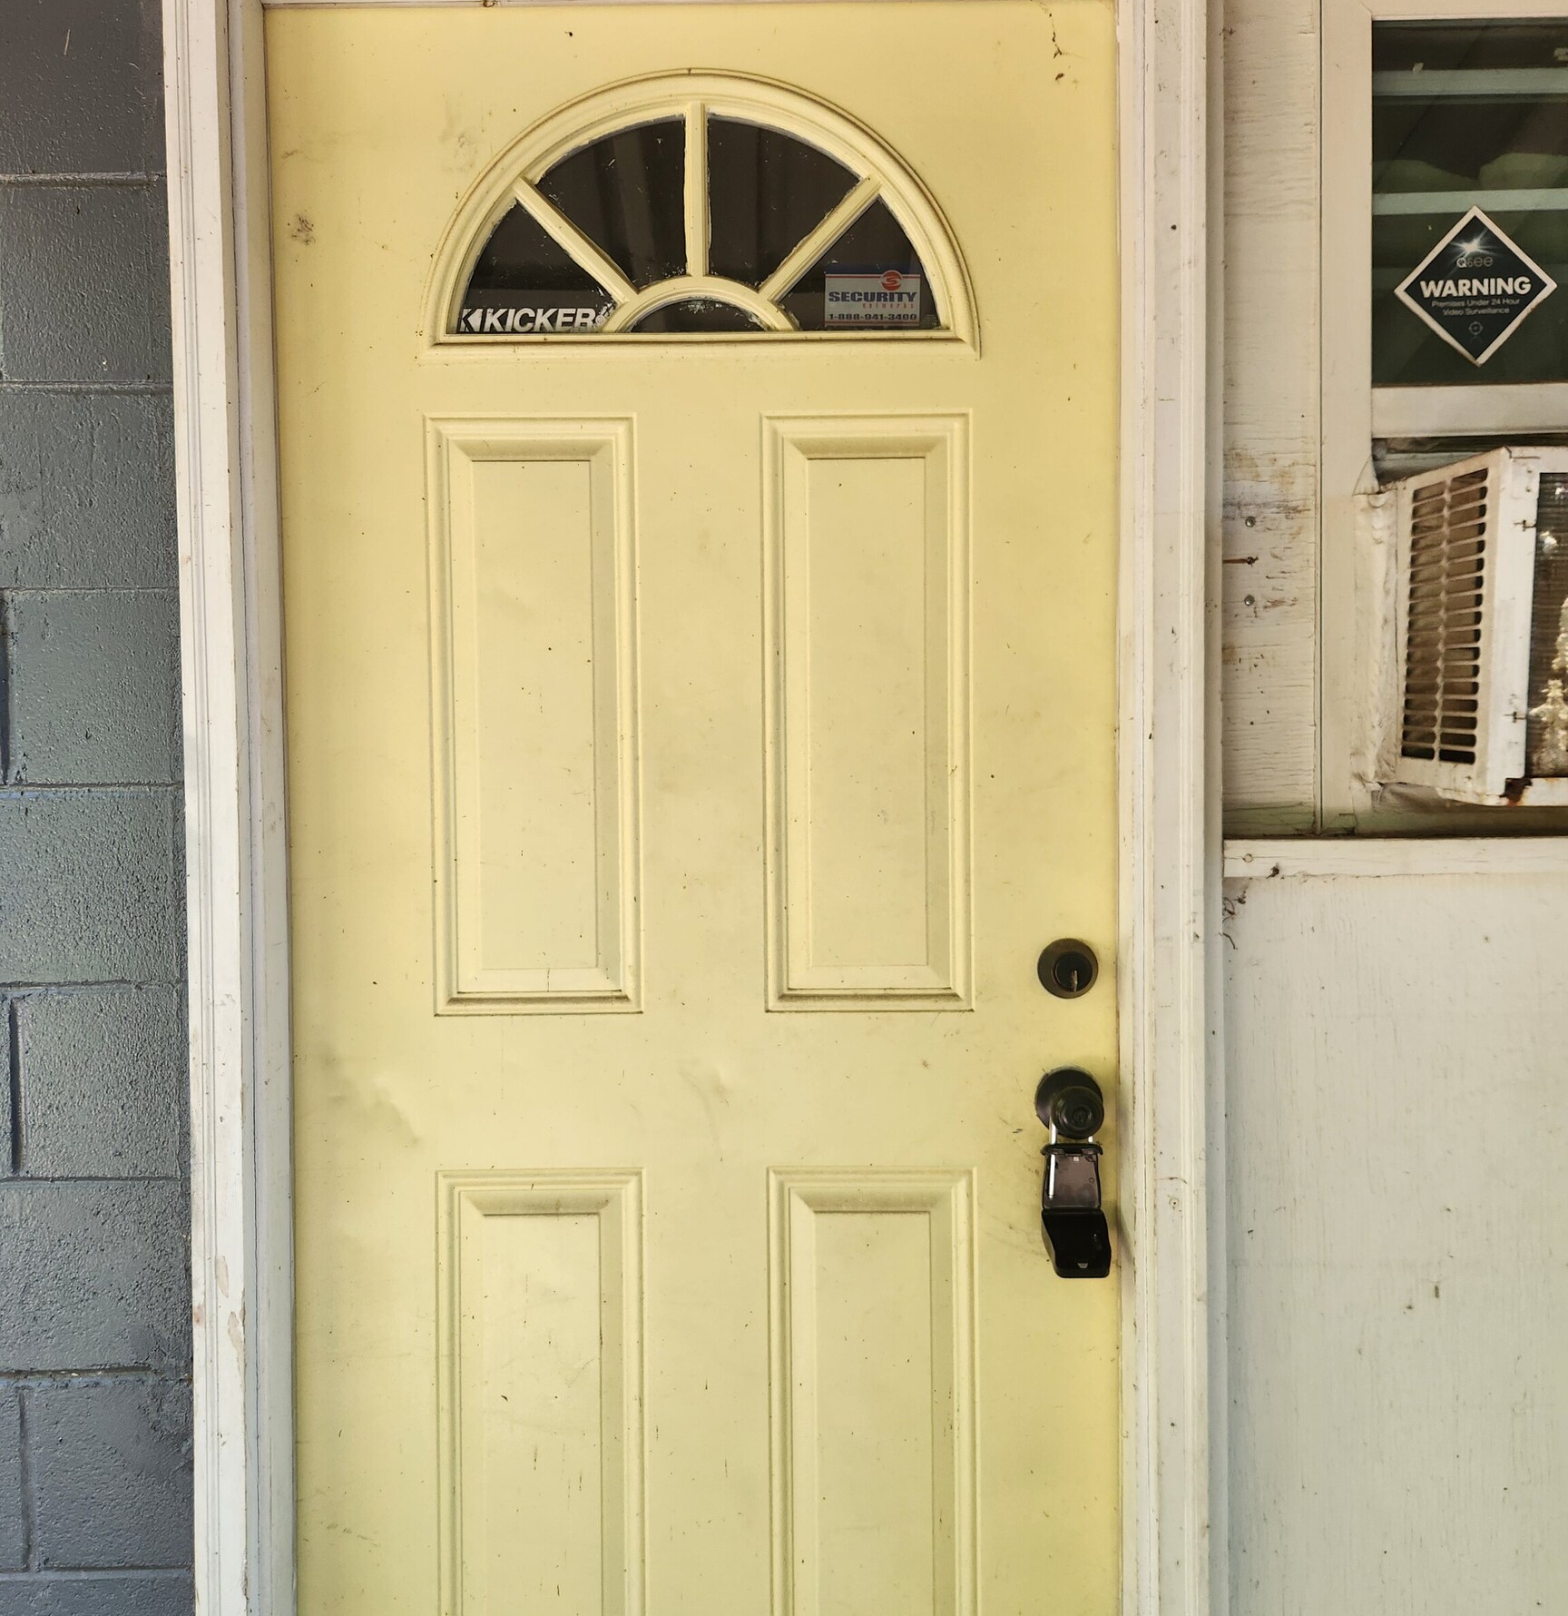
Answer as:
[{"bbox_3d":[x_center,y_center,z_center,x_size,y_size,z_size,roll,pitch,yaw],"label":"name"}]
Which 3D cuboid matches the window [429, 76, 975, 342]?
[{"bbox_3d":[-0.085,-0.626,1.467,0.575,0.288,0.040,-1,2,0],"label":"window"}]

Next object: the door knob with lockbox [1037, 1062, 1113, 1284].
[{"bbox_3d":[0.306,0.381,1.454,0.073,0.206,0.075,-1,2,0],"label":"door knob with lockbox"}]

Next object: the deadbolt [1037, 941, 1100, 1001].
[{"bbox_3d":[0.303,0.172,1.471,0.064,0.065,0.027,-1,2,0],"label":"deadbolt"}]

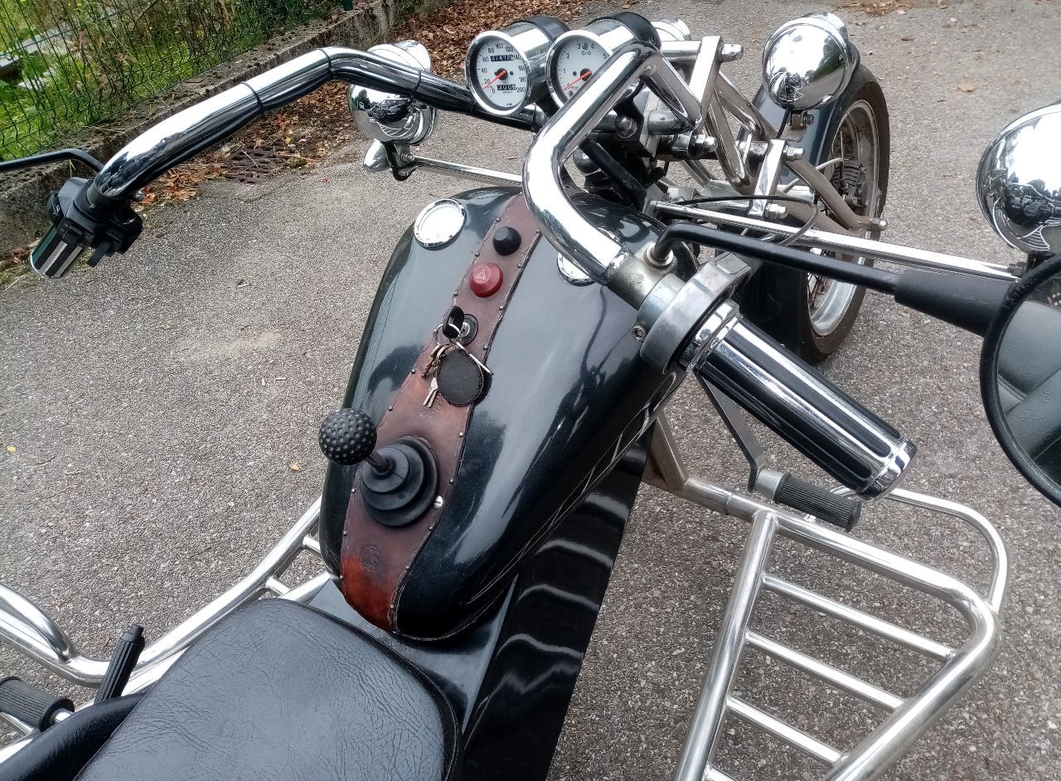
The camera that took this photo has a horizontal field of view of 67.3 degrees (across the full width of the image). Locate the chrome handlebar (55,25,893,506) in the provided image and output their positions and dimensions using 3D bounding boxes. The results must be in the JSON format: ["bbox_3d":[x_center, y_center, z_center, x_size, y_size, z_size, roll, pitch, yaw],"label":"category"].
[{"bbox_3d":[-0.063,-0.226,0.742,0.890,0.175,0.475,14,44,31],"label":"chrome handlebar"}]

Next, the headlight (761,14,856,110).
[{"bbox_3d":[0.408,-0.479,1.165,0.135,0.138,0.135,14,44,31],"label":"headlight"}]

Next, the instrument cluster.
[{"bbox_3d":[0.032,-0.346,0.848,0.190,0.090,0.098,14,40,31],"label":"instrument cluster"}]

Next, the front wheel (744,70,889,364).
[{"bbox_3d":[0.644,-0.375,1.756,0.130,0.640,0.640,14,44,32],"label":"front wheel"}]

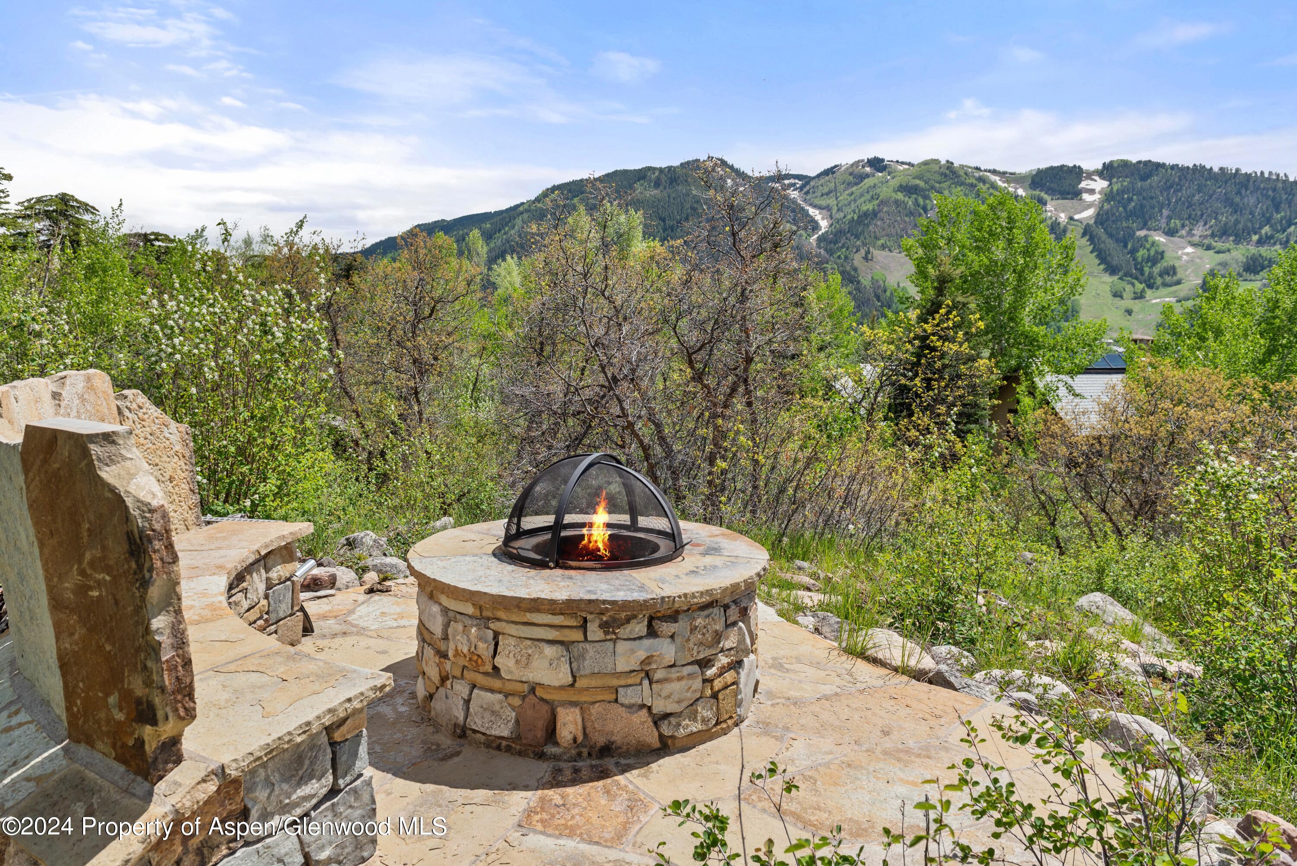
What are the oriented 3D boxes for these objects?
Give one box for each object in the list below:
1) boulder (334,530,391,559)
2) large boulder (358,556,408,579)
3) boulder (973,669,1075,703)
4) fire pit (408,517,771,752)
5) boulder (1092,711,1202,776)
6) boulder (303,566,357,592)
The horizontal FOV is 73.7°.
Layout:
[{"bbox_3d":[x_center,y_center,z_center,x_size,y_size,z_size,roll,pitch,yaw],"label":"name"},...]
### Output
[{"bbox_3d":[-1.963,0.755,5.936,0.390,0.200,0.300,1,6,0],"label":"boulder"},{"bbox_3d":[-1.640,0.826,5.390,0.330,0.140,0.250,1,6,0],"label":"large boulder"},{"bbox_3d":[1.655,1.091,3.780,0.430,0.120,0.260,4,6,23],"label":"boulder"},{"bbox_3d":[-0.246,0.787,3.728,1.500,0.587,1.500,1,6,0],"label":"fire pit"},{"bbox_3d":[1.814,1.122,3.090,0.260,0.180,0.420,-4,8,-44],"label":"boulder"},{"bbox_3d":[-1.855,0.840,5.090,0.340,0.160,0.250,1,6,0],"label":"boulder"}]

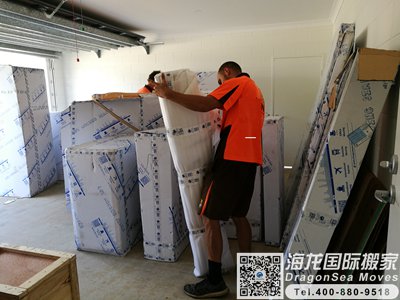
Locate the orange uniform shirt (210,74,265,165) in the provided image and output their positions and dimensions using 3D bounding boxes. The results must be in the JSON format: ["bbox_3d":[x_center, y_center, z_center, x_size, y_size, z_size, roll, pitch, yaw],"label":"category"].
[{"bbox_3d":[0.280,-0.229,2.266,0.370,0.660,0.450,3,11,33],"label":"orange uniform shirt"}]

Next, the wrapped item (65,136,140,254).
[{"bbox_3d":[-0.881,0.430,3.272,0.534,1.006,0.787,1,9,17],"label":"wrapped item"}]

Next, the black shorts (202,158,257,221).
[{"bbox_3d":[0.220,0.280,2.327,0.360,0.480,0.380,3,11,33],"label":"black shorts"}]

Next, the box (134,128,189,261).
[{"bbox_3d":[-0.300,0.384,3.009,0.311,1.133,0.647,1,9,17],"label":"box"}]

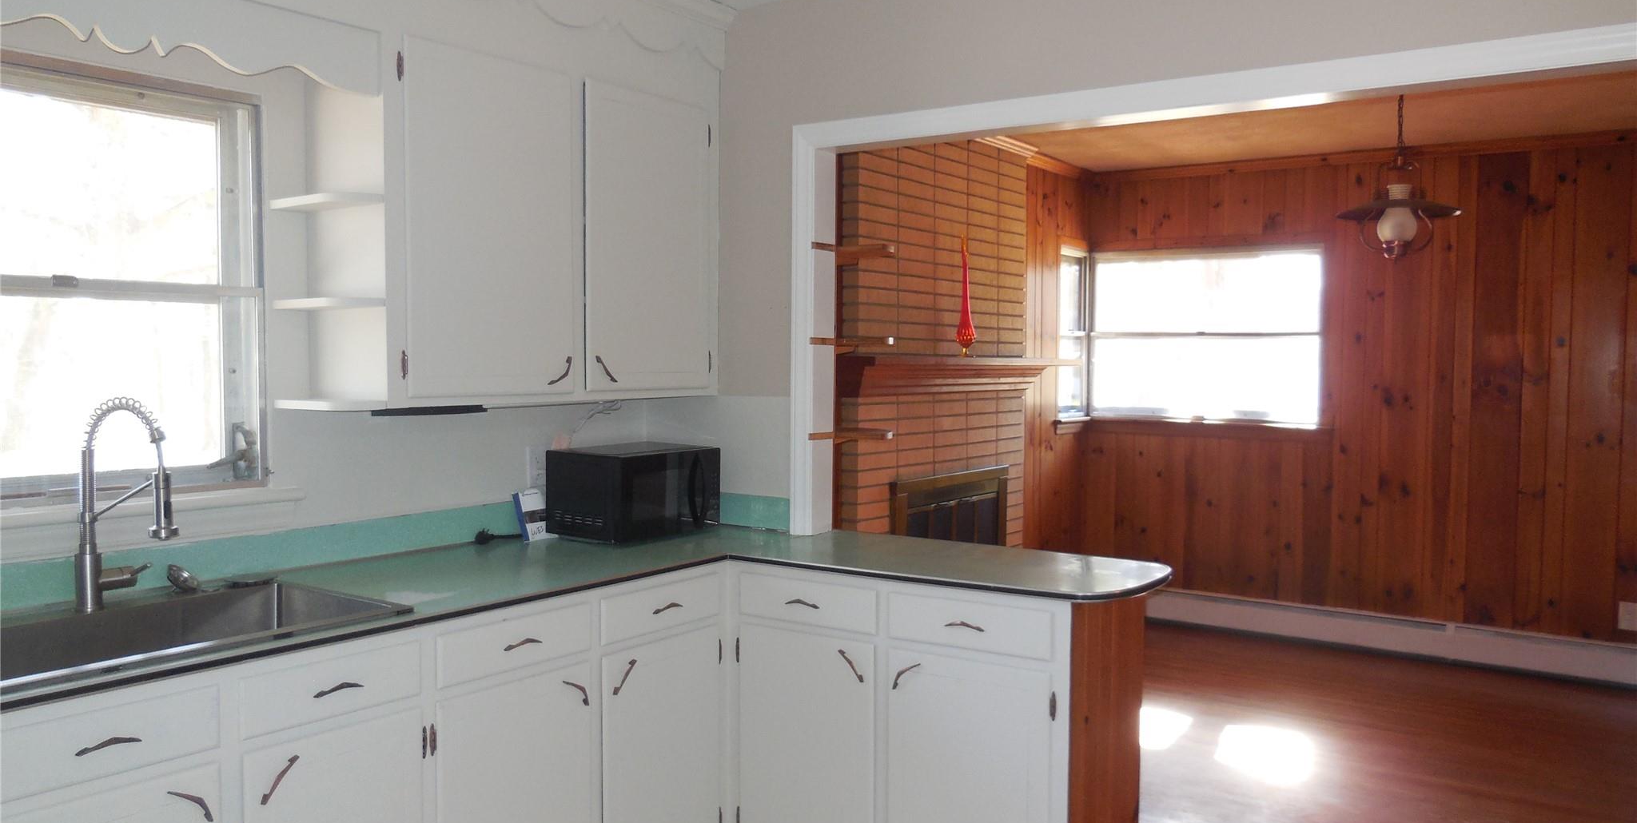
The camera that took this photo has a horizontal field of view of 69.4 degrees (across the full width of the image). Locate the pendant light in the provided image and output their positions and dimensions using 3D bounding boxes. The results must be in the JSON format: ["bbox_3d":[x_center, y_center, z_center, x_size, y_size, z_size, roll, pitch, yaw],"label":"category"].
[{"bbox_3d":[1.982,-0.839,4.043,0.420,0.630,0.420,3,3,35],"label":"pendant light"}]

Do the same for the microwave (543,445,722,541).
[{"bbox_3d":[-0.539,0.229,3.521,0.330,0.252,0.450,3,3,35],"label":"microwave"}]

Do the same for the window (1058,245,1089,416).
[{"bbox_3d":[1.375,-0.417,6.502,0.100,0.905,0.407,3,3,35],"label":"window"}]

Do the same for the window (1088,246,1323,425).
[{"bbox_3d":[2.039,-0.400,6.316,1.237,0.905,0.100,3,3,35],"label":"window"}]

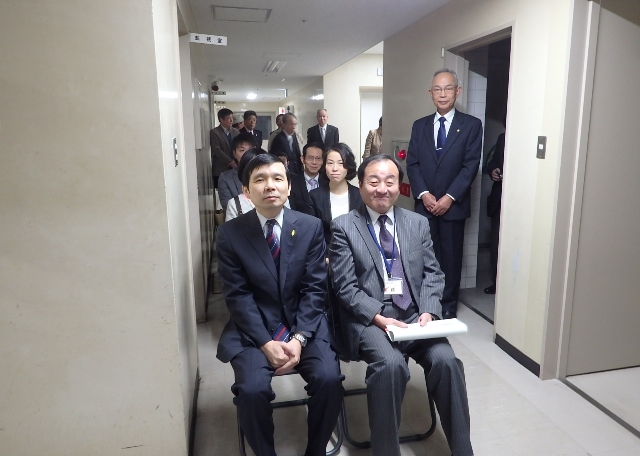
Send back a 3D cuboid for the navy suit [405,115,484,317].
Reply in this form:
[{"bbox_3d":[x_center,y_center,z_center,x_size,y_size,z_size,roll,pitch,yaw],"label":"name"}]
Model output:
[{"bbox_3d":[0.885,-0.106,3.108,0.500,1.384,0.310,4,13,23],"label":"navy suit"}]

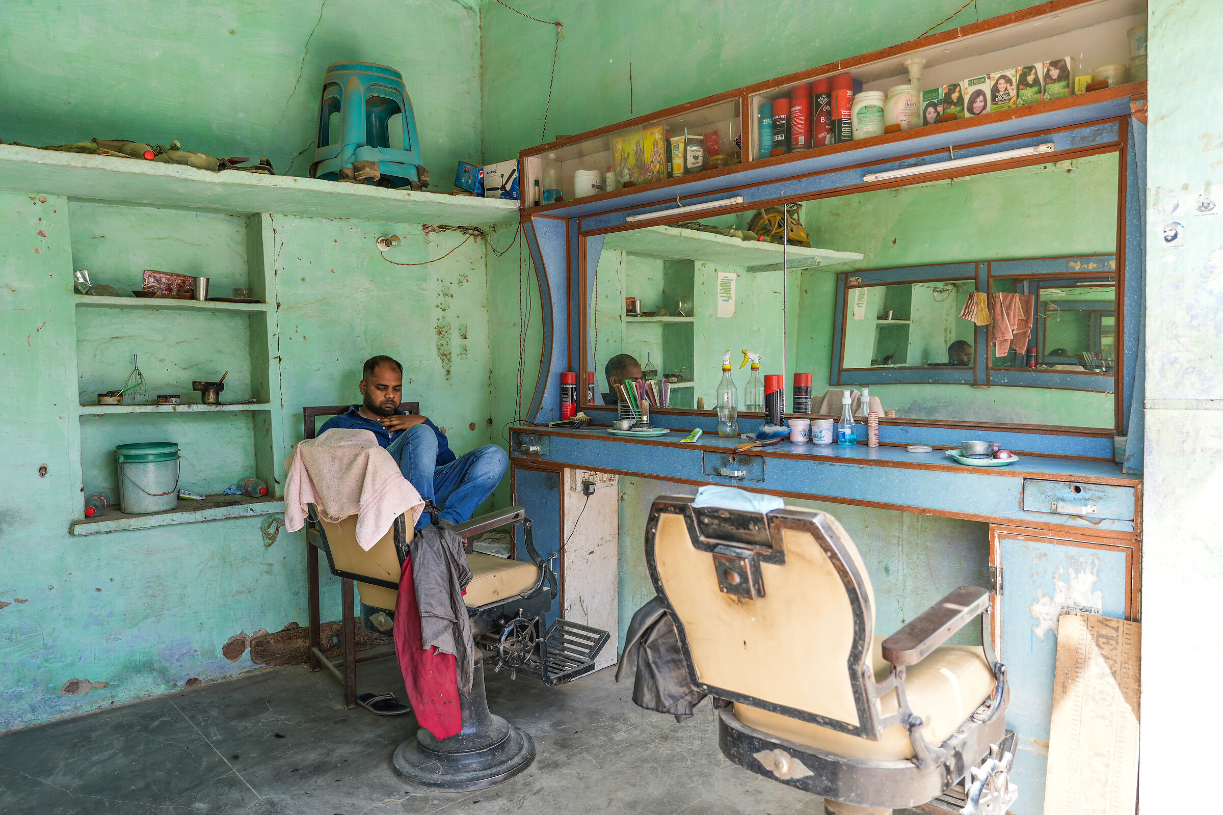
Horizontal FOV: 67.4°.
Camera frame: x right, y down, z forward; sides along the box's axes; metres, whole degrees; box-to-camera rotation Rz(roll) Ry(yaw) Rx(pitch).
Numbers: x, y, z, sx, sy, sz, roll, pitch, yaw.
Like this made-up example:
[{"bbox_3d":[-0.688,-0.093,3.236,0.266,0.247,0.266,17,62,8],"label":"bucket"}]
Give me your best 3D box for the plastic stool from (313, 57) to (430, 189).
[{"bbox_3d":[-1.012,-1.116,3.817,0.355,0.515,0.355,-3,4,-43],"label":"plastic stool"}]

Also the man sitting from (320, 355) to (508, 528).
[{"bbox_3d":[-0.795,0.163,3.654,0.660,0.750,0.570,-4,4,-38],"label":"man sitting"}]

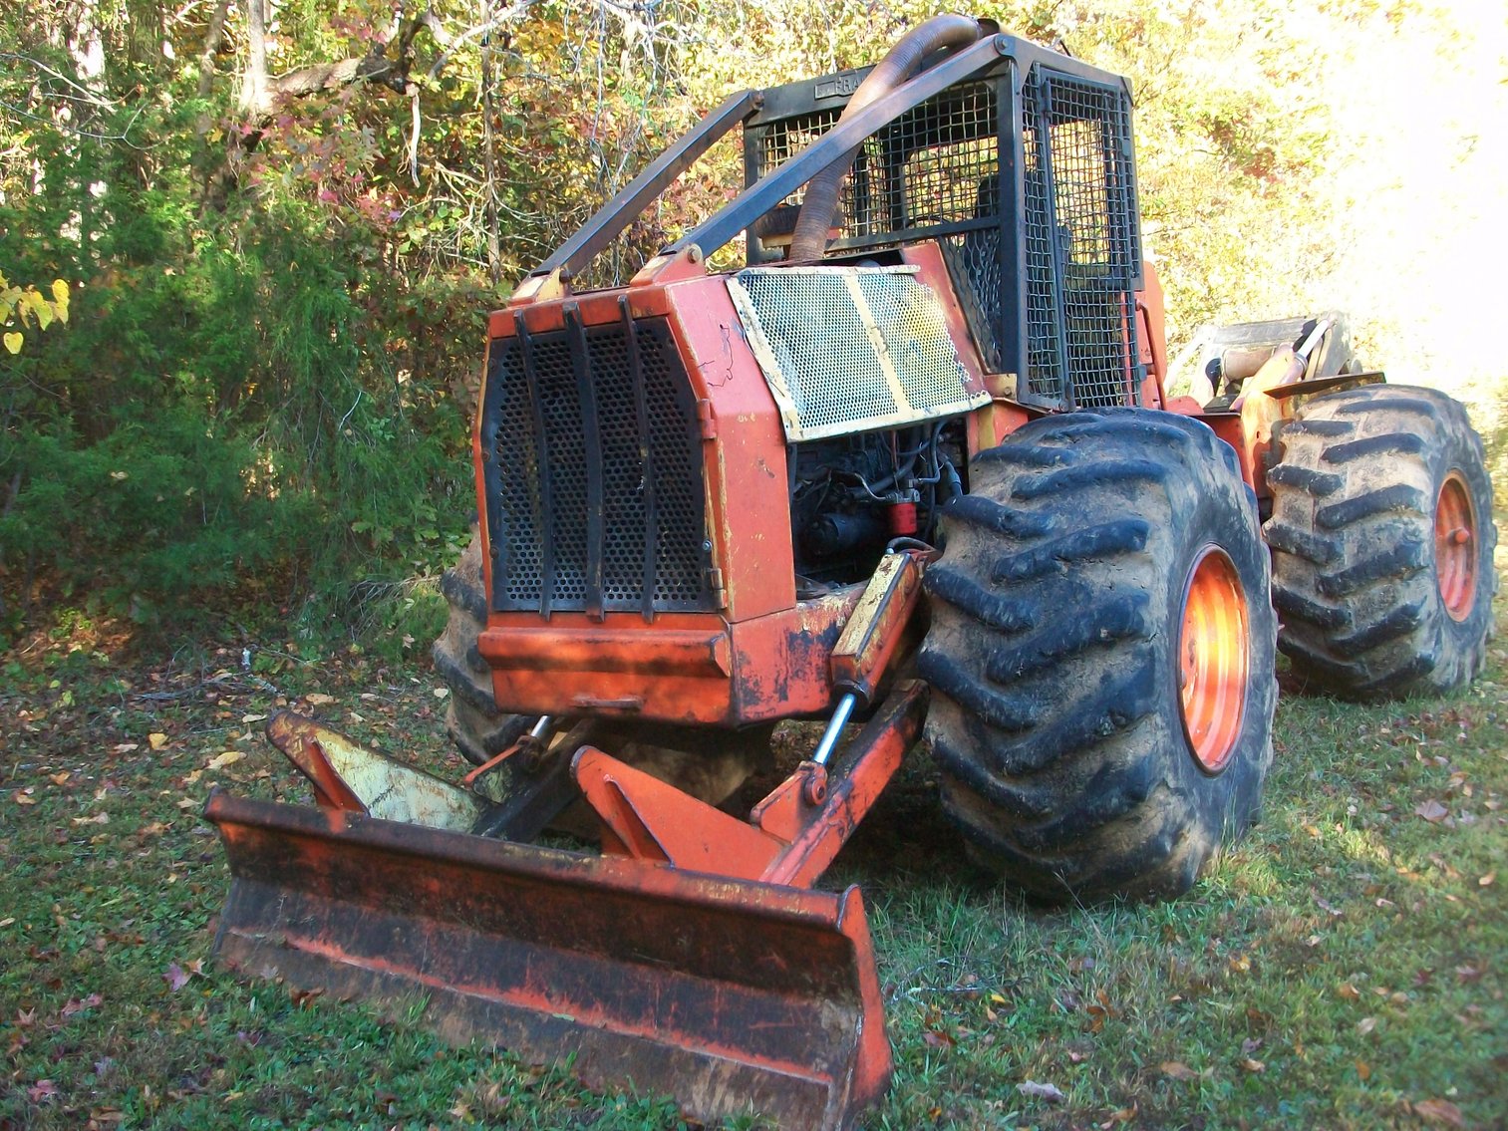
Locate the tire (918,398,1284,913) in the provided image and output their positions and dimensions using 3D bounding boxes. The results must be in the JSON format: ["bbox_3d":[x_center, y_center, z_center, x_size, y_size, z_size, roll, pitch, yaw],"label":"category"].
[{"bbox_3d":[1.166,0.283,4.774,0.710,1.520,1.540,0,7,34],"label":"tire"}]

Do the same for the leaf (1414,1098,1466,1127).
[{"bbox_3d":[1.462,1.169,3.164,0.070,0.020,0.100,-8,7,-35],"label":"leaf"}]

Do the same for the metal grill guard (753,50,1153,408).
[{"bbox_3d":[0.775,-1.270,5.990,1.120,1.270,1.200,0,7,36],"label":"metal grill guard"}]

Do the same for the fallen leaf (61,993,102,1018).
[{"bbox_3d":[-1.977,1.295,4.354,0.065,0.022,0.115,-1,7,31],"label":"fallen leaf"}]

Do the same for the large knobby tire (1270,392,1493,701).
[{"bbox_3d":[3.112,-0.101,7.271,0.710,1.520,1.540,1,7,40],"label":"large knobby tire"}]

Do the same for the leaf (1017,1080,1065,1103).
[{"bbox_3d":[0.656,1.204,3.389,0.060,0.022,0.110,-9,8,-42],"label":"leaf"}]

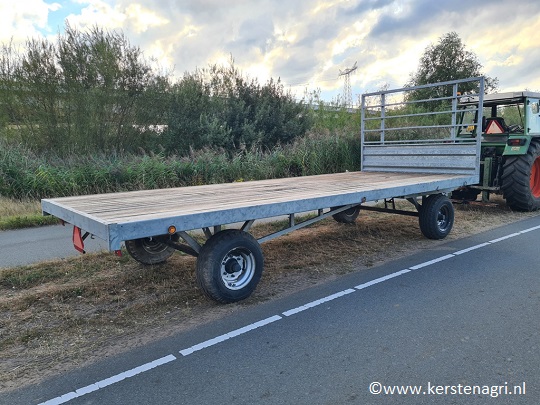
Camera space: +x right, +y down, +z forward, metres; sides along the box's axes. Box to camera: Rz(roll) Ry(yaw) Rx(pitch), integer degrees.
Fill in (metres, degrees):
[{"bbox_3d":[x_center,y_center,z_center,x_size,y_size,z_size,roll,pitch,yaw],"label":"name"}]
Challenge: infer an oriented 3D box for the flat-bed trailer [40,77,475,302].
[{"bbox_3d":[0.407,-0.552,5.906,6.220,2.630,2.480,-8,10,-39],"label":"flat-bed trailer"}]

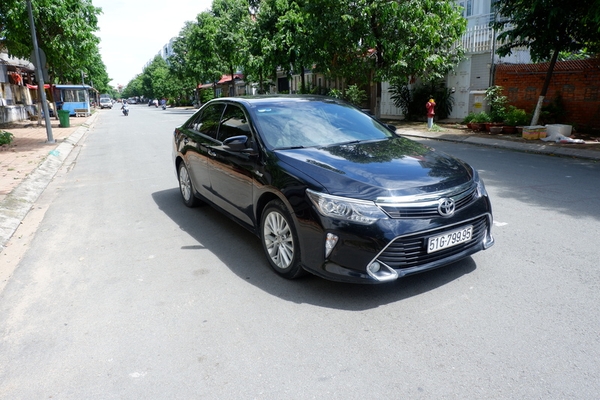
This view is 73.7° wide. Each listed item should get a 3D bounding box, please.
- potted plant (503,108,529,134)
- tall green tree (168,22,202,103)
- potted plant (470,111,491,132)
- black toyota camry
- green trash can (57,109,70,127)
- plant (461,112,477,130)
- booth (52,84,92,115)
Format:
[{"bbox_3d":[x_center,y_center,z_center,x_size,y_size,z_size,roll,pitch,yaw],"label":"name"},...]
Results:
[{"bbox_3d":[6.833,-2.515,12.655,0.830,0.900,0.830,-7,16,-23],"label":"potted plant"},{"bbox_3d":[-15.702,-18.912,55.828,5.200,11.900,5.200,-7,16,-23],"label":"tall green tree"},{"bbox_3d":[6.235,-2.718,13.817,0.680,0.750,0.680,-7,16,-23],"label":"potted plant"},{"bbox_3d":[-0.158,-0.482,4.755,1.900,1.475,4.850,-9,16,-29],"label":"black toyota camry"},{"bbox_3d":[-12.101,-4.184,20.536,0.580,0.950,0.520,-7,16,-23],"label":"green trash can"},{"bbox_3d":[6.188,-2.890,14.690,0.550,0.640,0.550,-7,16,-23],"label":"plant"},{"bbox_3d":[-20.743,-9.092,36.552,2.900,2.700,2.300,-7,16,-23],"label":"booth"}]

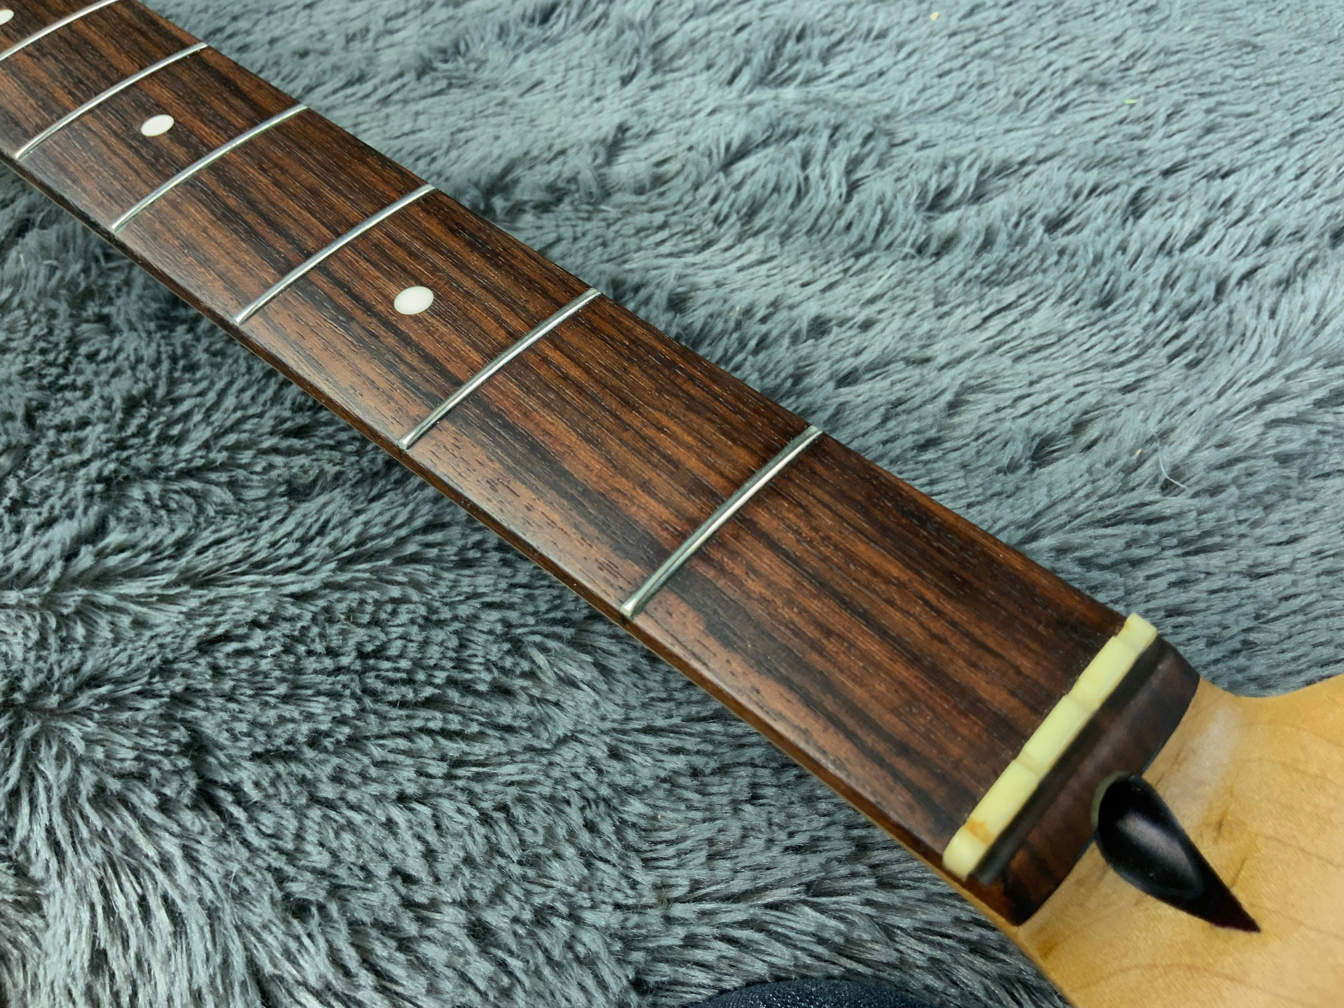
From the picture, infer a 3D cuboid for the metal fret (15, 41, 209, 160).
[{"bbox_3d":[-0.114,-0.084,0.230,0.002,0.002,0.045,35,66,28],"label":"metal fret"}]

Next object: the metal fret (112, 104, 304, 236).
[{"bbox_3d":[-0.087,-0.065,0.212,0.002,0.002,0.044,35,66,28],"label":"metal fret"}]

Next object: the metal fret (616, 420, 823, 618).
[{"bbox_3d":[0.007,0.001,0.151,0.002,0.002,0.039,35,66,28],"label":"metal fret"}]

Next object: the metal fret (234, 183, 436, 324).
[{"bbox_3d":[-0.058,-0.044,0.193,0.002,0.002,0.043,35,66,28],"label":"metal fret"}]

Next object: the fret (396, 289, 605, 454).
[{"bbox_3d":[-0.026,-0.022,0.173,0.002,0.002,0.041,35,66,28],"label":"fret"}]

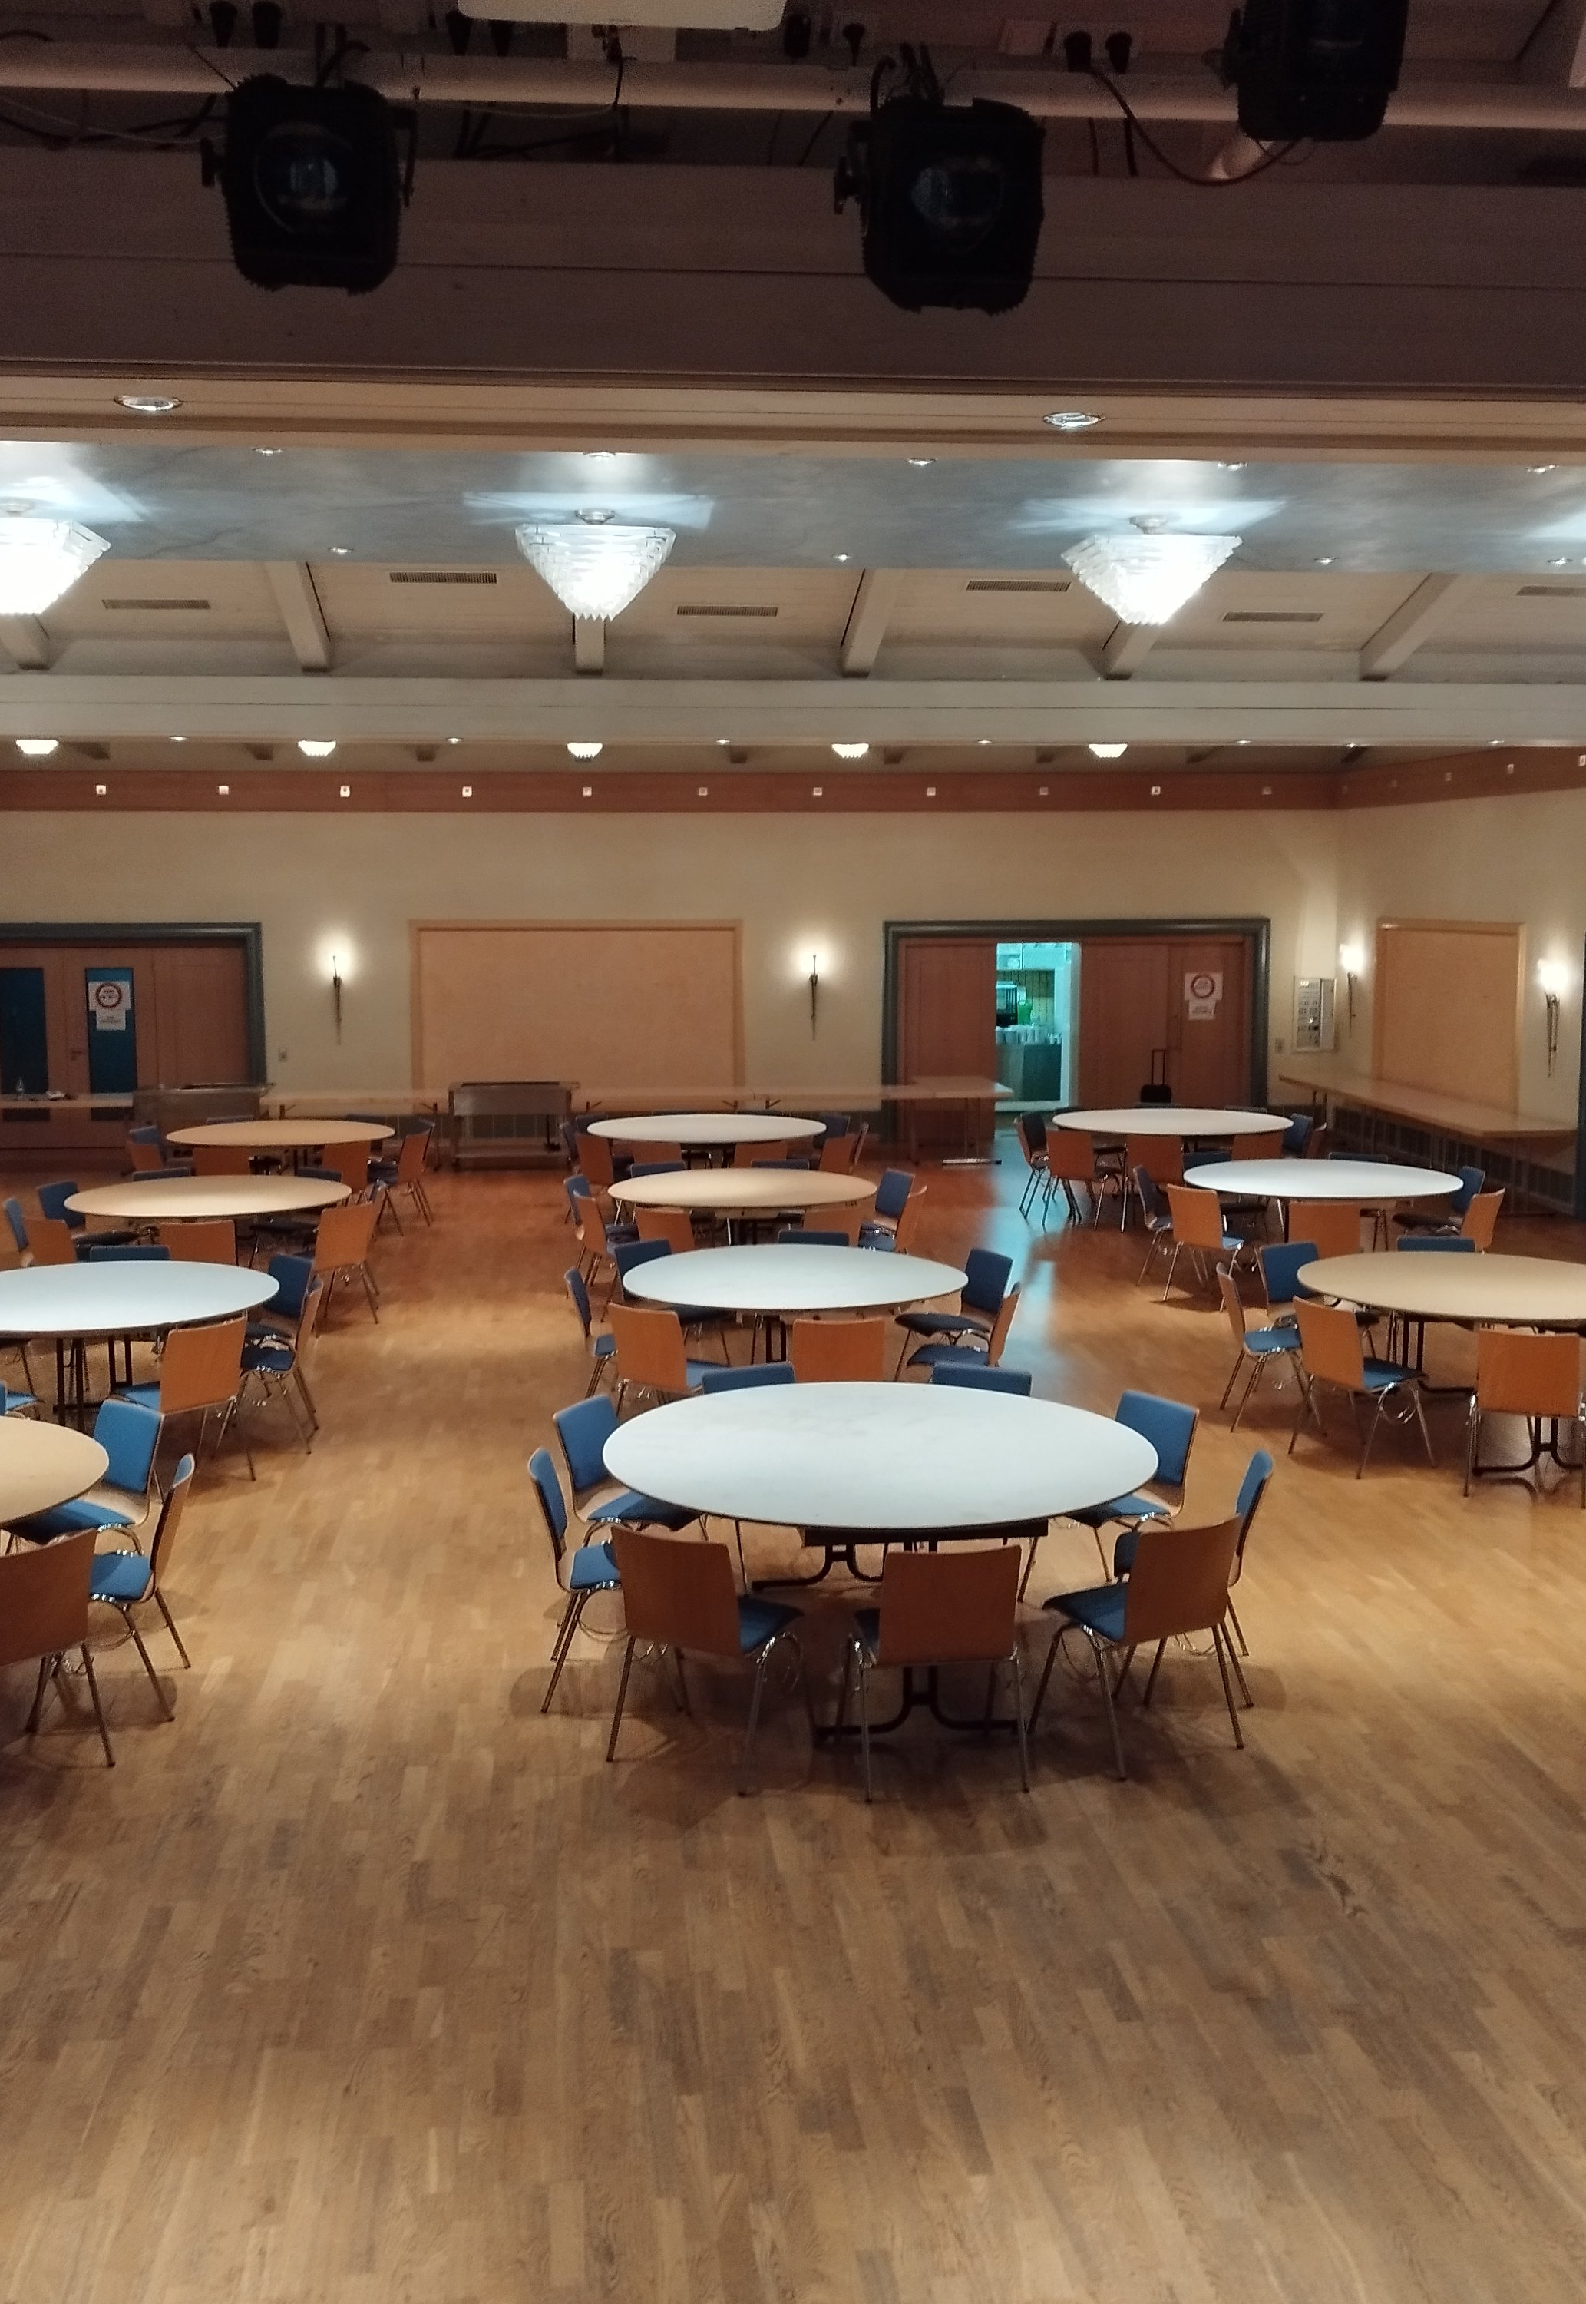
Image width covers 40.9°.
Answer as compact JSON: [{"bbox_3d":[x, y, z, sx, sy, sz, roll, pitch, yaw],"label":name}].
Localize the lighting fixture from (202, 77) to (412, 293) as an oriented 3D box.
[{"bbox_3d":[-0.762,-1.523,3.350,0.305,0.320,0.350,-2,22,-12],"label":"lighting fixture"}]

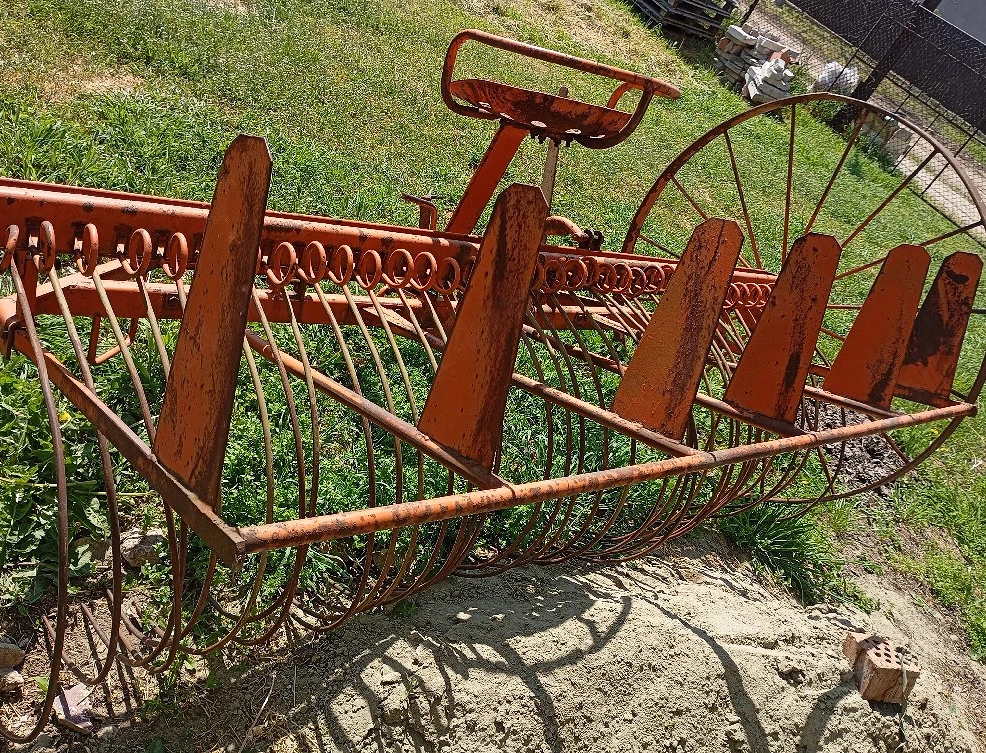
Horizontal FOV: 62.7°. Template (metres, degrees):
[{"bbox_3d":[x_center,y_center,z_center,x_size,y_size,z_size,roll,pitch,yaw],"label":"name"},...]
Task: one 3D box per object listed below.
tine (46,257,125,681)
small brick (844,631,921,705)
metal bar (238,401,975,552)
[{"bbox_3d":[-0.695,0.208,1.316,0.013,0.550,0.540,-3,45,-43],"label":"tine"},{"bbox_3d":[0.958,0.733,2.036,0.120,0.093,0.135,11,18,-15],"label":"small brick"},{"bbox_3d":[0.561,0.133,1.570,2.220,0.028,0.028,-3,45,-43],"label":"metal bar"}]

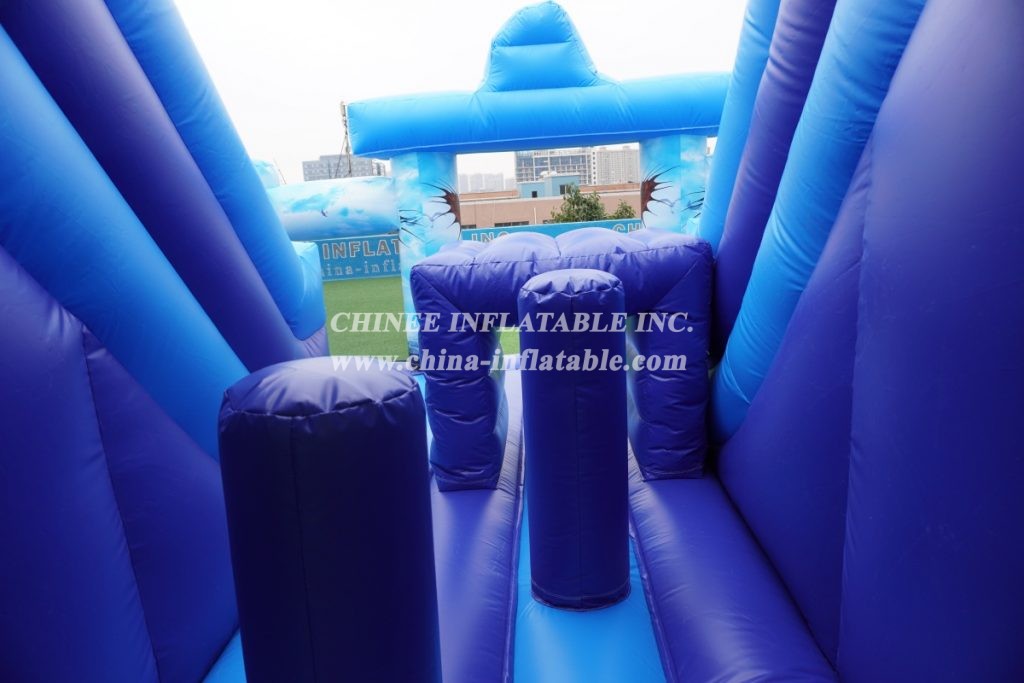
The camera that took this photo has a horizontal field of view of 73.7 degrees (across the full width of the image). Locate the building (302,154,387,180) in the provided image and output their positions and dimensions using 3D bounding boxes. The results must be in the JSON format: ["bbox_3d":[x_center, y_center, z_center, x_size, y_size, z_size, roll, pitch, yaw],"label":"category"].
[{"bbox_3d":[-76.657,-68.809,320.281,32.000,34.000,17.000,-1,12,8],"label":"building"}]

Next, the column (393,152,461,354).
[{"bbox_3d":[-0.927,-0.984,7.909,0.515,2.330,0.515,-14,16,-41],"label":"column"}]

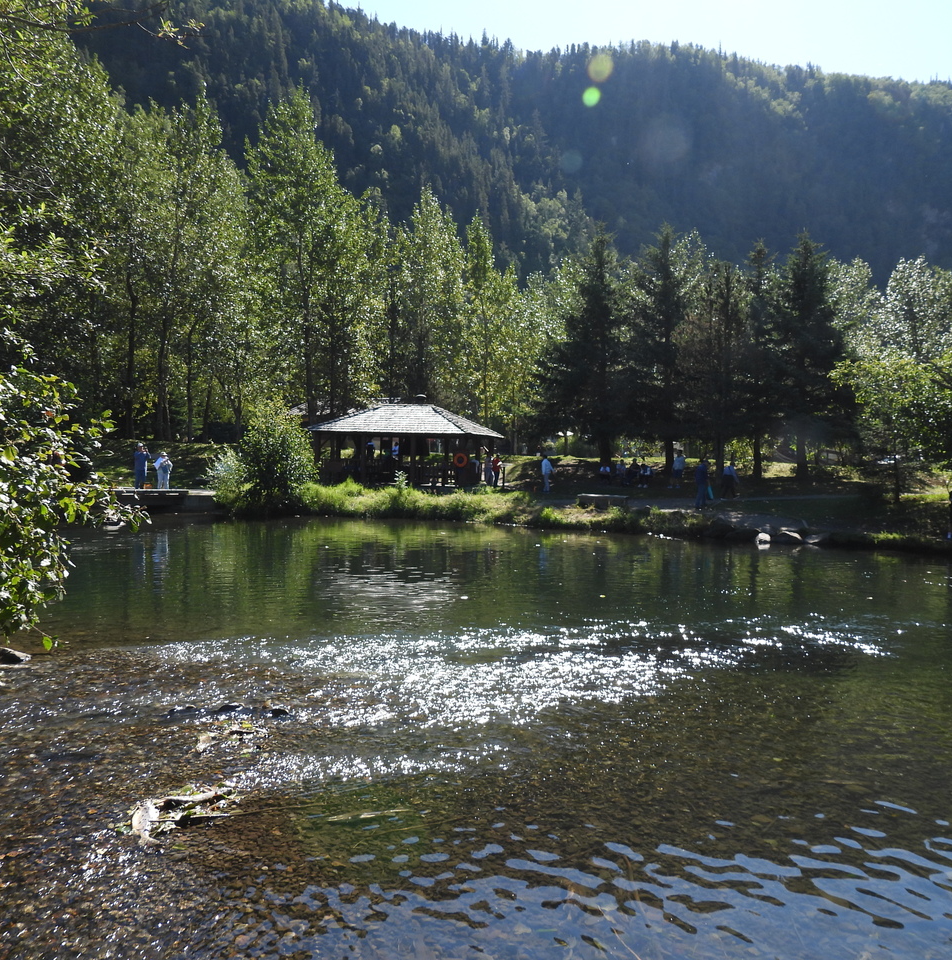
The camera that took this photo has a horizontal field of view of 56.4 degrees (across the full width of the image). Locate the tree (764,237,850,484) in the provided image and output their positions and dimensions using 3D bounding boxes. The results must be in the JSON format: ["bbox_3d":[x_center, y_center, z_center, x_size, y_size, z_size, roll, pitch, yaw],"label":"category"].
[{"bbox_3d":[16.061,-5.984,43.000,4.170,11.820,4.170,1,1,0],"label":"tree"}]

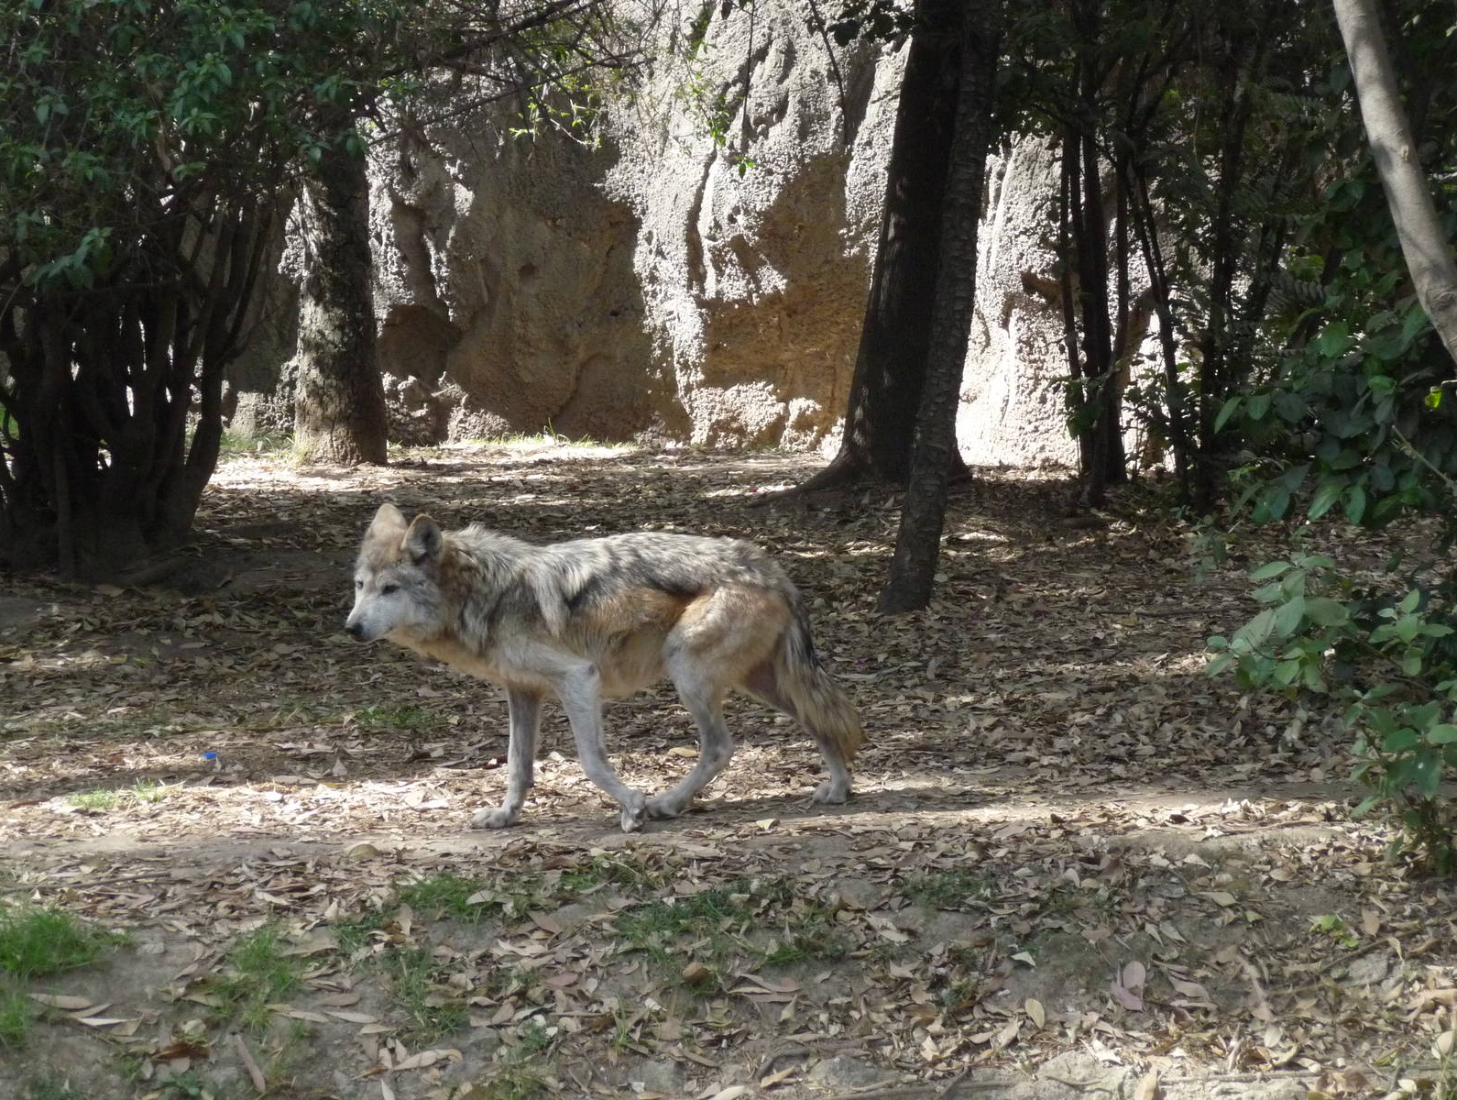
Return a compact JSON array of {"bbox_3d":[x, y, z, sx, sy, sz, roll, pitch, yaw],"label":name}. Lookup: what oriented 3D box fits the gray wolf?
[{"bbox_3d":[-0.288,0.283,8.900,1.180,0.750,0.320,-2,6,-15],"label":"gray wolf"}]

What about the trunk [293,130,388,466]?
[{"bbox_3d":[-1.749,-1.134,17.000,0.420,1.550,0.420,0,6,0],"label":"trunk"}]

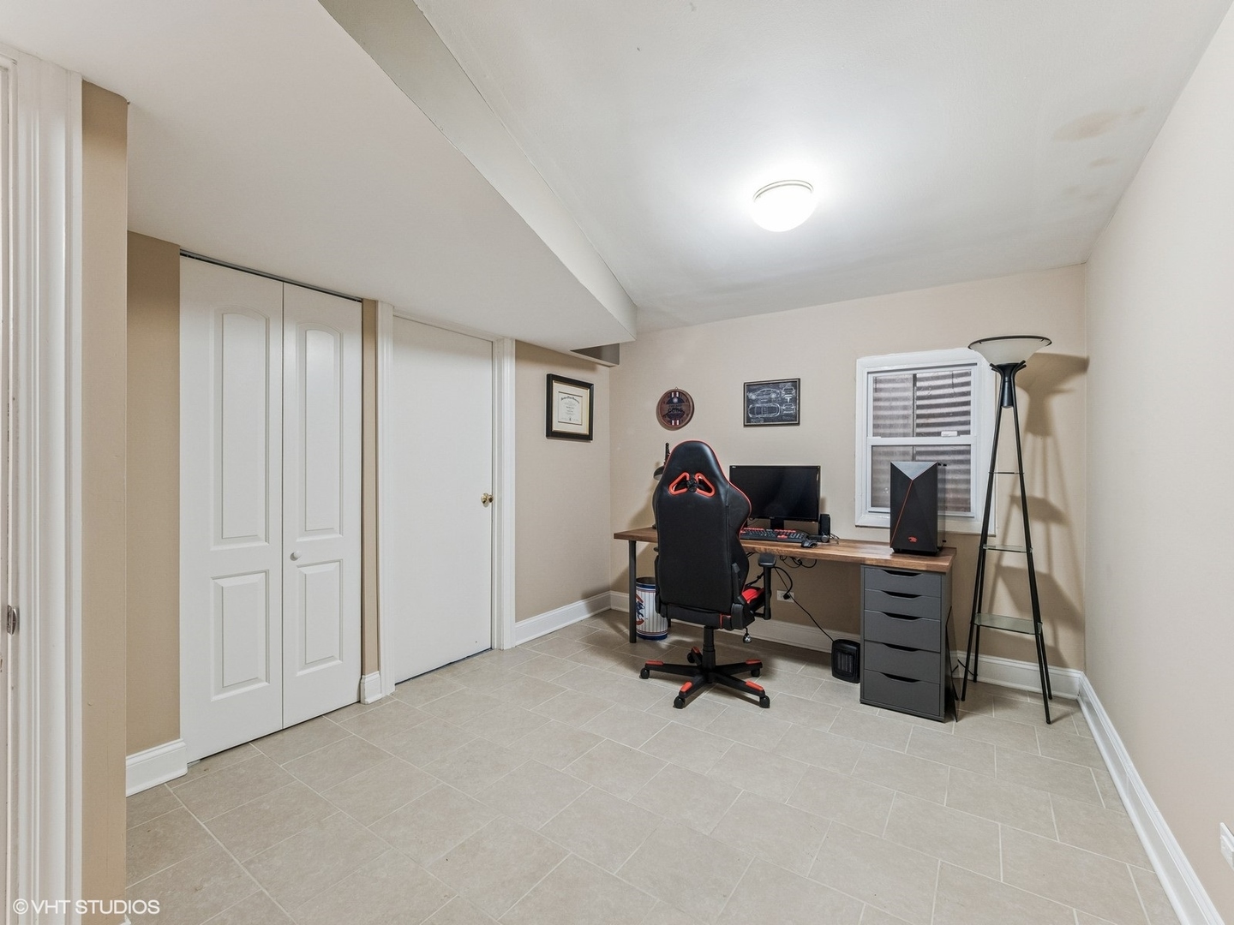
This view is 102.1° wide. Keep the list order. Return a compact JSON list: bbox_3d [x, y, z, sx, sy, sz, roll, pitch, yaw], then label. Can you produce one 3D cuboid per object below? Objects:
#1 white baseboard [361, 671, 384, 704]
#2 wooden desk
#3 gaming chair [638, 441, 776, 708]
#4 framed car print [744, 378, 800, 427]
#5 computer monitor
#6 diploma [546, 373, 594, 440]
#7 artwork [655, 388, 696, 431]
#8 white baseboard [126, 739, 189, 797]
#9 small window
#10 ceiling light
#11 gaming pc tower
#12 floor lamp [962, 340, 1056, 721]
[{"bbox_3d":[-1.246,1.146,2.555,0.030,0.140,0.095,0,0,36],"label":"white baseboard"},{"bbox_3d":[0.936,0.844,3.074,1.880,0.738,0.650,0,0,36],"label":"wooden desk"},{"bbox_3d":[0.505,0.557,2.697,0.690,1.310,0.700,0,0,29],"label":"gaming chair"},{"bbox_3d":[1.059,-0.402,3.416,0.382,0.305,0.020,0,0,34],"label":"framed car print"},{"bbox_3d":[0.962,0.248,3.073,0.550,0.455,0.180,0,0,35],"label":"computer monitor"},{"bbox_3d":[-0.346,-0.402,3.777,0.030,0.455,0.530,0,0,36],"label":"diploma"},{"bbox_3d":[0.456,-0.404,3.819,0.305,0.305,0.040,0,0,34],"label":"artwork"},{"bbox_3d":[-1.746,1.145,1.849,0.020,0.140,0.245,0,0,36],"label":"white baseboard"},{"bbox_3d":[1.782,-0.118,2.921,0.690,1.045,0.080,0,0,34],"label":"small window"},{"bbox_3d":[0.635,-0.960,1.907,0.240,0.120,0.240,0,0,35],"label":"ceiling light"},{"bbox_3d":[1.617,0.238,2.670,0.205,0.470,0.430,0,0,37],"label":"gaming pc tower"},{"bbox_3d":[1.982,0.304,2.537,0.360,1.810,0.360,0,0,35],"label":"floor lamp"}]

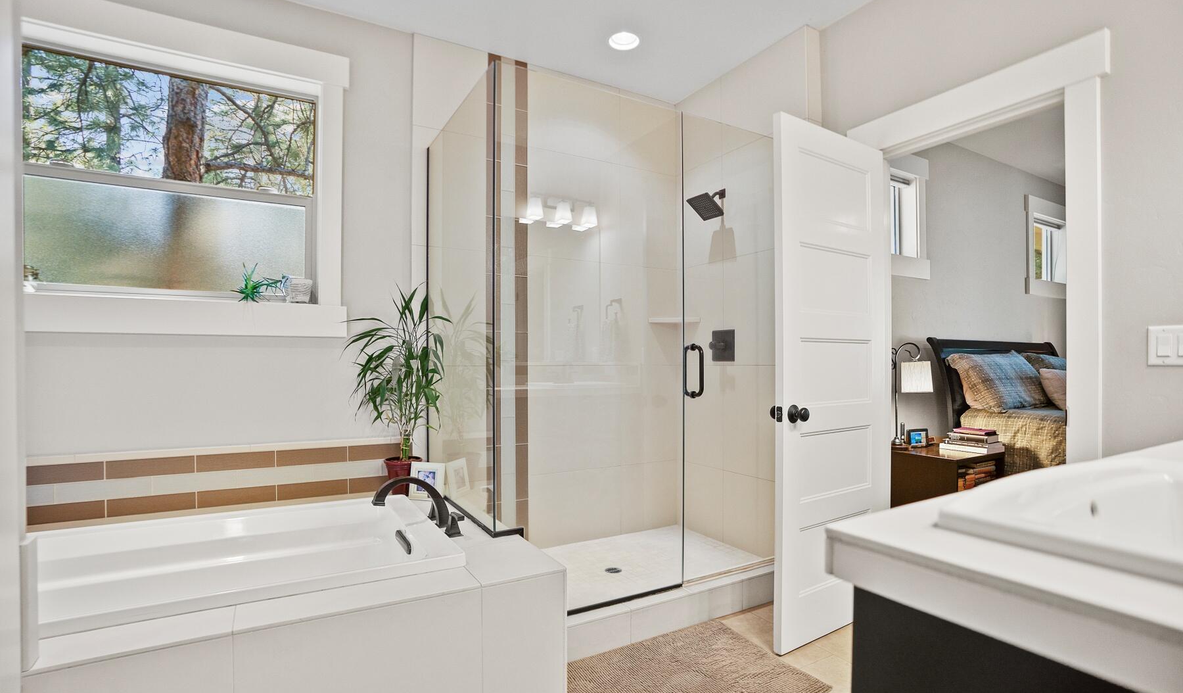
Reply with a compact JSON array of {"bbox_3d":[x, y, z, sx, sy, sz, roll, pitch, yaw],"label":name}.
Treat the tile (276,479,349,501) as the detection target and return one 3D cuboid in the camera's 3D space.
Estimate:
[{"bbox_3d":[-1.301,0.671,2.466,0.293,0.072,0.011,1,-1,-27],"label":"tile"}]

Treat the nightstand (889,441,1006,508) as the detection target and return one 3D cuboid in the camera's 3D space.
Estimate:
[{"bbox_3d":[1.897,0.863,2.895,0.460,0.600,0.430,0,0,-28],"label":"nightstand"}]

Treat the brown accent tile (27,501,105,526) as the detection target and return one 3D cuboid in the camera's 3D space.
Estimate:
[{"bbox_3d":[-2.075,0.651,2.051,0.270,0.073,0.010,0,0,-28],"label":"brown accent tile"}]

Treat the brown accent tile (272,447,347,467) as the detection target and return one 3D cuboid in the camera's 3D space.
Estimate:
[{"bbox_3d":[-1.305,0.516,2.466,0.294,0.072,0.011,1,-1,-27],"label":"brown accent tile"}]

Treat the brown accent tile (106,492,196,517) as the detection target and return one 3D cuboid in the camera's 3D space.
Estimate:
[{"bbox_3d":[-1.834,0.661,2.200,0.293,0.072,0.011,1,-1,-27],"label":"brown accent tile"}]

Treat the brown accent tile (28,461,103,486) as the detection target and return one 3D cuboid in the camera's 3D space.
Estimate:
[{"bbox_3d":[-2.077,0.496,2.049,0.270,0.073,0.010,0,0,-28],"label":"brown accent tile"}]

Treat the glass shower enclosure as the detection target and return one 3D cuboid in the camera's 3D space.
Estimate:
[{"bbox_3d":[0.102,0.004,2.659,1.570,2.065,0.890,1,-1,-29],"label":"glass shower enclosure"}]

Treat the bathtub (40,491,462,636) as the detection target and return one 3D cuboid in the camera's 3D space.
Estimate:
[{"bbox_3d":[-1.278,0.902,1.685,1.550,0.480,0.842,0,0,-28],"label":"bathtub"}]

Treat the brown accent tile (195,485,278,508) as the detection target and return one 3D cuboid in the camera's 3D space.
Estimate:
[{"bbox_3d":[-1.564,0.663,2.319,0.290,0.073,0.010,0,0,-28],"label":"brown accent tile"}]

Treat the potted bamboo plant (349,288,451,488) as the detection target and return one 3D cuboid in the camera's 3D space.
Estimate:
[{"bbox_3d":[-0.925,0.200,2.500,0.440,0.980,0.410,0,0,-28],"label":"potted bamboo plant"}]

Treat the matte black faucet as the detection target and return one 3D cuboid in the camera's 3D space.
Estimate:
[{"bbox_3d":[-0.648,0.587,1.960,0.290,0.200,0.265,1,-1,-31],"label":"matte black faucet"}]

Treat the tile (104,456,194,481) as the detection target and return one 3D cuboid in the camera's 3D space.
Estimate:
[{"bbox_3d":[-1.838,0.505,2.200,0.293,0.072,0.011,1,-1,-27],"label":"tile"}]

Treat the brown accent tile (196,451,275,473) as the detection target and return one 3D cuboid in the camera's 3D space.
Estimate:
[{"bbox_3d":[-1.572,0.510,2.333,0.291,0.072,0.011,1,-1,-27],"label":"brown accent tile"}]

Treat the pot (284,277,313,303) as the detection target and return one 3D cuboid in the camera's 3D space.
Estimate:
[{"bbox_3d":[-1.388,-0.263,2.490,0.120,0.120,0.105,0,0,-28],"label":"pot"}]

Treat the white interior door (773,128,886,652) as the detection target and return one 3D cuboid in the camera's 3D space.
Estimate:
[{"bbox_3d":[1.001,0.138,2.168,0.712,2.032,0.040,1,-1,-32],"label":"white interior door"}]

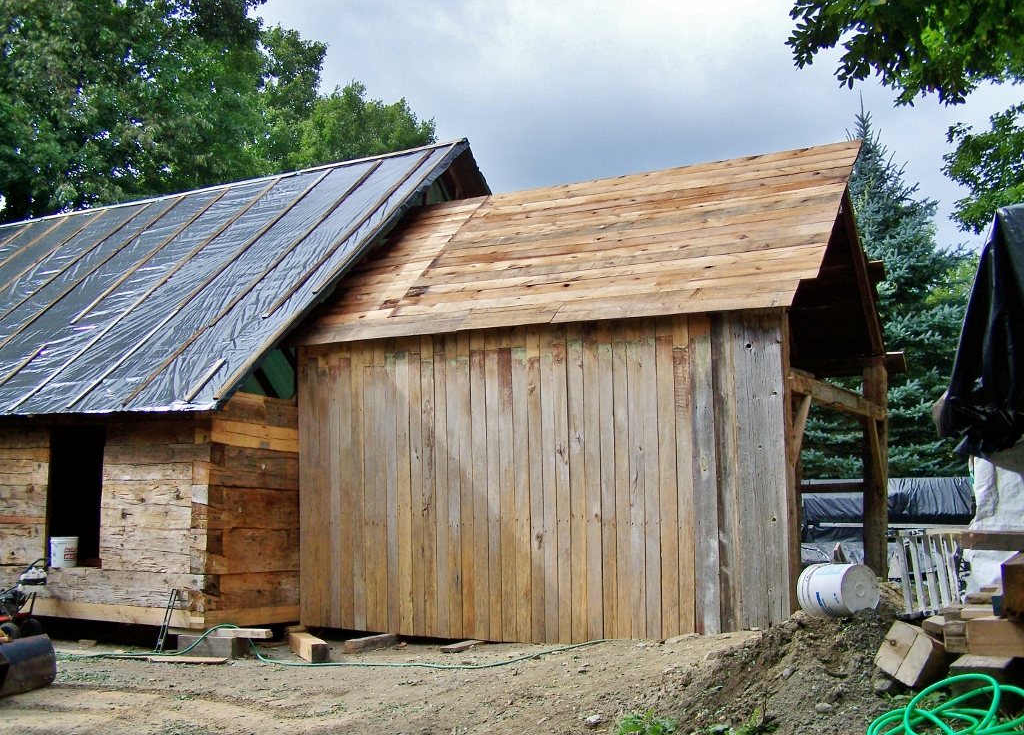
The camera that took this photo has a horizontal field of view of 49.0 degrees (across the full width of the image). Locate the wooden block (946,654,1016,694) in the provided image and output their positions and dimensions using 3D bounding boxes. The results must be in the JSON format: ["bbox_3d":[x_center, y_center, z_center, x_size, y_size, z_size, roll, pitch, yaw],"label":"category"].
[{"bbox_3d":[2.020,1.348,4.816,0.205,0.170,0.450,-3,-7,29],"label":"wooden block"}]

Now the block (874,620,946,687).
[{"bbox_3d":[1.770,1.264,4.951,0.200,0.200,0.229,30,5,42],"label":"block"}]

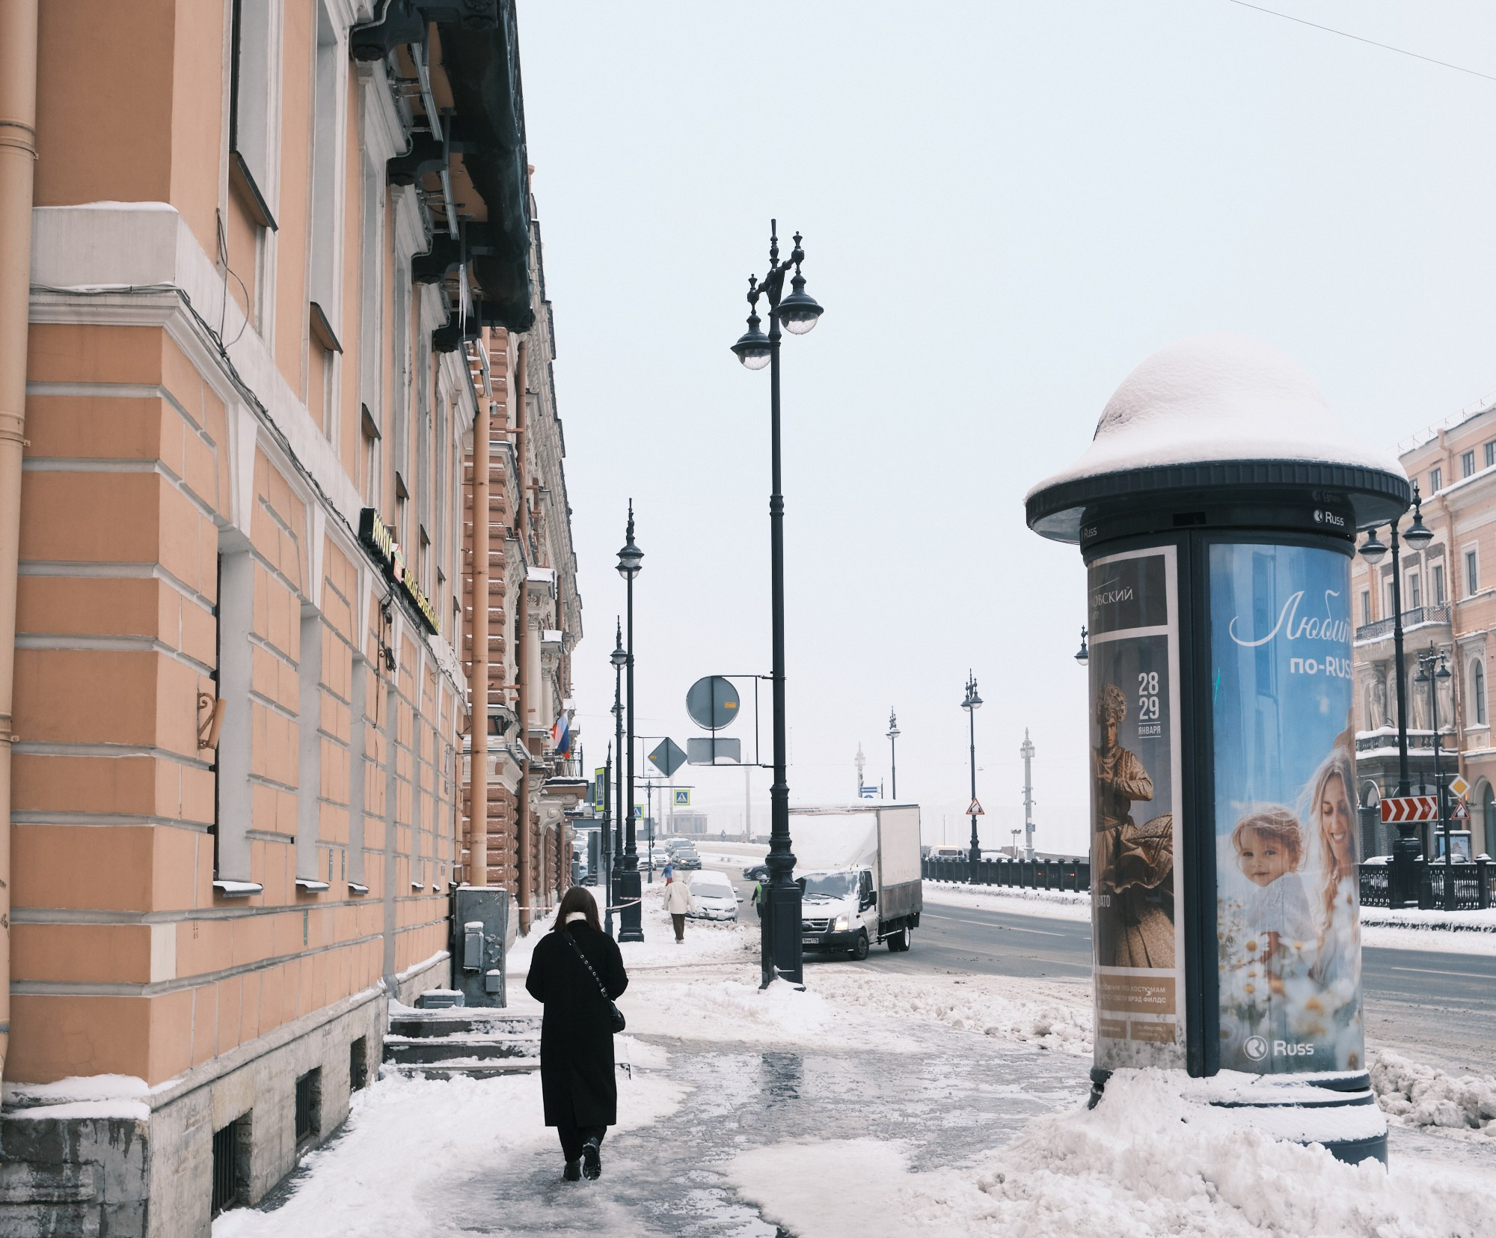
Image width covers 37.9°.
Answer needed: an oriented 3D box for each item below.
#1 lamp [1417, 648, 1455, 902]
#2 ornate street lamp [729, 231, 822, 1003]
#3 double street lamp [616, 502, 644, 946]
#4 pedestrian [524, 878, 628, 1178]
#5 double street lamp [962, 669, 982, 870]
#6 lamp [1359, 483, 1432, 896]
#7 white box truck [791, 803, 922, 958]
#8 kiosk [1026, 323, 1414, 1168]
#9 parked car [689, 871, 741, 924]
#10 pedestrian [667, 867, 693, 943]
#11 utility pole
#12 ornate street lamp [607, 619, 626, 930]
[{"bbox_3d":[30.667,6.428,96.901,0.700,10.970,2.850,0,-7,-5],"label":"lamp"},{"bbox_3d":[0.412,-0.265,28.838,0.650,10.291,2.700,1,-7,-16],"label":"ornate street lamp"},{"bbox_3d":[-2.854,2.424,53.390,0.700,10.870,2.850,0,-7,-4],"label":"double street lamp"},{"bbox_3d":[-0.989,2.380,12.556,0.575,1.670,0.460,0,-7,-3],"label":"pedestrian"},{"bbox_3d":[10.830,7.452,104.851,0.650,10.057,2.600,1,-7,-15],"label":"double street lamp"},{"bbox_3d":[14.415,1.510,48.151,0.700,9.710,2.850,1,-7,-11],"label":"lamp"},{"bbox_3d":[2.084,5.787,47.934,2.200,3.170,6.100,-3,-5,17],"label":"white box truck"},{"bbox_3d":[2.718,0.732,12.509,2.160,4.780,2.160,-2,-7,12],"label":"kiosk"},{"bbox_3d":[-1.161,8.953,69.429,1.750,1.500,4.200,0,-7,-2],"label":"parked car"},{"bbox_3d":[-1.666,7.012,53.145,0.600,1.720,0.420,0,-7,-3],"label":"pedestrian"},{"bbox_3d":[21.549,13.651,167.549,1.100,10.477,1.100,-1,-7,6],"label":"utility pole"},{"bbox_3d":[-4.631,5.276,78.329,0.700,10.820,2.850,0,-7,-4],"label":"ornate street lamp"}]

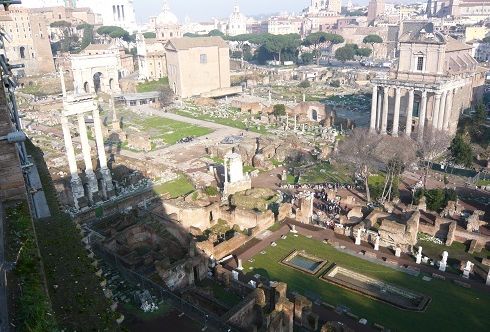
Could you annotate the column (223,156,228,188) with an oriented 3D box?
[{"bbox_3d":[-4.206,1.454,86.327,0.900,7.105,0.900,-3,19,-3],"label":"column"}]

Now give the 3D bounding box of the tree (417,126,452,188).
[{"bbox_3d":[39.536,-1.420,82.818,6.945,13.927,6.945,7,21,25],"label":"tree"}]

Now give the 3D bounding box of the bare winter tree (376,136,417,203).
[{"bbox_3d":[29.540,0.957,77.426,7.049,13.602,7.049,5,20,21],"label":"bare winter tree"}]

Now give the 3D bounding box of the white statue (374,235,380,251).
[{"bbox_3d":[22.105,12.797,66.289,0.750,2.750,0.700,13,24,37],"label":"white statue"}]

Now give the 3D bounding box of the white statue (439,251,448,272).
[{"bbox_3d":[29.124,13.861,57.846,0.900,3.200,0.850,13,24,37],"label":"white statue"}]

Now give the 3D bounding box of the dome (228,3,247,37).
[{"bbox_3d":[-9.333,-199.690,540.350,24.000,44.154,24.000,-2,19,0],"label":"dome"}]

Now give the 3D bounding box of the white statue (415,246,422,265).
[{"bbox_3d":[27.221,13.988,61.999,0.850,2.850,0.750,13,24,37],"label":"white statue"}]

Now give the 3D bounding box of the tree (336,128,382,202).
[{"bbox_3d":[22.801,0.042,78.644,8.479,15.054,8.479,4,20,16],"label":"tree"}]

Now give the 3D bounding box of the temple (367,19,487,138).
[{"bbox_3d":[53.535,-24.061,115.525,28.420,31.973,20.909,-16,23,-35],"label":"temple"}]

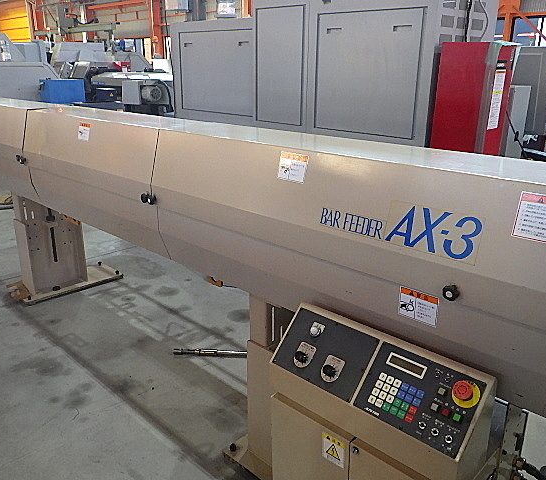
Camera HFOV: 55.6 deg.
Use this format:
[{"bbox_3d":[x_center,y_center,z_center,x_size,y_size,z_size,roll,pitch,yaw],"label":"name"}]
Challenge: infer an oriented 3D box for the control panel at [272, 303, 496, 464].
[{"bbox_3d":[0.232,0.318,1.255,0.530,0.183,0.055,17,-18,41],"label":"control panel"}]

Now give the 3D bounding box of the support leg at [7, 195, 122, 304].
[{"bbox_3d":[-1.364,-0.030,3.317,0.326,0.666,0.626,17,25,41],"label":"support leg"}]

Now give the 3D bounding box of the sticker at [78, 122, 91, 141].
[{"bbox_3d":[-0.828,-0.475,2.275,0.099,0.075,0.004,17,11,41],"label":"sticker"}]

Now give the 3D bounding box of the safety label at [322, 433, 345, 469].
[{"bbox_3d":[0.150,0.520,1.275,0.070,0.068,0.004,17,25,41],"label":"safety label"}]

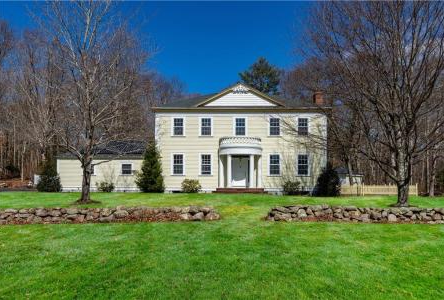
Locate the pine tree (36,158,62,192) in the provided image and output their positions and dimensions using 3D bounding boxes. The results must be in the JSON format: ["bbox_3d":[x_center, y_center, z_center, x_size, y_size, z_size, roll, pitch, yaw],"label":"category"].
[{"bbox_3d":[-13.400,1.970,27.000,2.000,2.650,2.000,0,0,0],"label":"pine tree"}]

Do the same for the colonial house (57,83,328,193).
[{"bbox_3d":[-2.400,-0.850,30.400,20.800,8.300,10.800,0,0,0],"label":"colonial house"}]

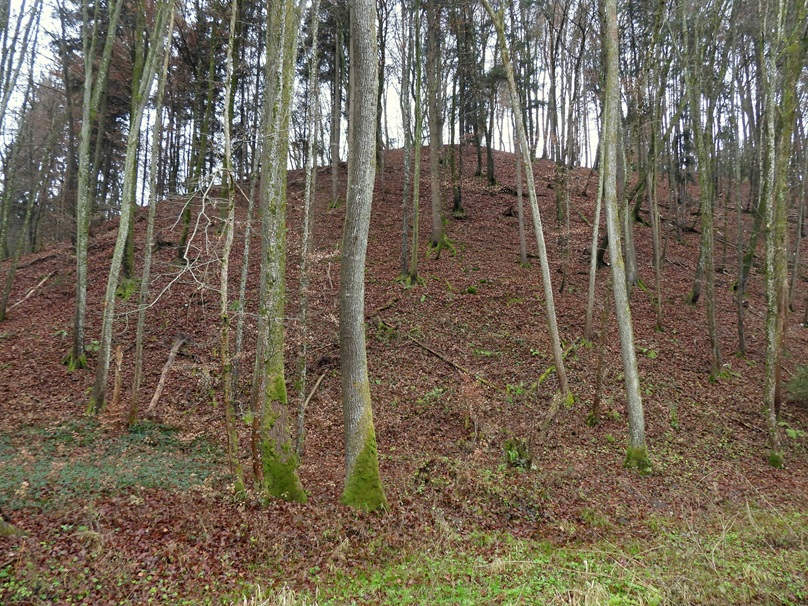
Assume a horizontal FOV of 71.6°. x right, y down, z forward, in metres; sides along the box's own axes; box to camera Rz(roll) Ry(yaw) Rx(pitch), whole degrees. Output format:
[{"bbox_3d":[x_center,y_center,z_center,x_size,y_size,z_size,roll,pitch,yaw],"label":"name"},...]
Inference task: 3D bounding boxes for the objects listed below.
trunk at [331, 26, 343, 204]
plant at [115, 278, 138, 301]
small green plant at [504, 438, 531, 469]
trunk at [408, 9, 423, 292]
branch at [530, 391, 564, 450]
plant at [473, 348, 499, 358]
[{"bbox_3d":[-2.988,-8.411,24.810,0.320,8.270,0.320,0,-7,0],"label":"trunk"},{"bbox_3d":[-8.150,-0.344,16.612,0.600,0.550,0.500,0,-7,0],"label":"plant"},{"bbox_3d":[1.810,2.412,9.053,0.410,0.420,0.360,0,-7,0],"label":"small green plant"},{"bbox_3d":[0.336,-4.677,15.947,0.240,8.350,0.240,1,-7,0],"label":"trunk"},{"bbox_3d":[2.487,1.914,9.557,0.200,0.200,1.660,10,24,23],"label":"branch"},{"bbox_3d":[1.696,1.044,11.744,0.520,0.160,0.320,0,-7,0],"label":"plant"}]

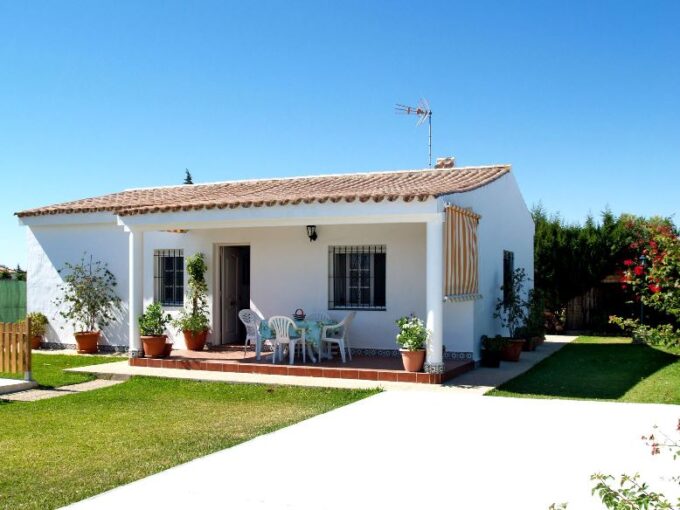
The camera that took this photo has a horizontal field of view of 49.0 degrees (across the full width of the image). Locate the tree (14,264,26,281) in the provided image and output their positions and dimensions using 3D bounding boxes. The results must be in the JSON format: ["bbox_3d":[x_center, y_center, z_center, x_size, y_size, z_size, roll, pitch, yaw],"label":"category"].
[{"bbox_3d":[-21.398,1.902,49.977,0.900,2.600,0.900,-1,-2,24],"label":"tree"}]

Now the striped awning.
[{"bbox_3d":[2.077,-0.008,12.319,0.130,1.460,2.150,-1,-2,24],"label":"striped awning"}]

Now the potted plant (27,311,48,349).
[{"bbox_3d":[-6.911,1.702,17.038,0.550,0.860,0.550,-1,-2,24],"label":"potted plant"}]

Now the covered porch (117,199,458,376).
[{"bbox_3d":[-0.811,0.591,13.316,6.100,2.820,2.200,-1,-2,24],"label":"covered porch"}]

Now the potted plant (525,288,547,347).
[{"bbox_3d":[4.611,1.454,17.632,0.550,1.340,0.550,-1,-2,24],"label":"potted plant"}]

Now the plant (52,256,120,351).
[{"bbox_3d":[-5.496,1.068,16.068,1.270,2.060,1.050,-1,-2,24],"label":"plant"}]

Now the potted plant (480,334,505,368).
[{"bbox_3d":[2.717,1.694,13.358,0.420,0.600,0.420,-1,-2,24],"label":"potted plant"}]

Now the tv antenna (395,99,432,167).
[{"bbox_3d":[1.784,-2.766,17.222,0.850,1.654,0.500,1,-2,-23],"label":"tv antenna"}]

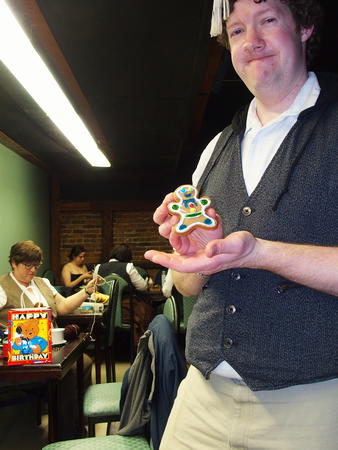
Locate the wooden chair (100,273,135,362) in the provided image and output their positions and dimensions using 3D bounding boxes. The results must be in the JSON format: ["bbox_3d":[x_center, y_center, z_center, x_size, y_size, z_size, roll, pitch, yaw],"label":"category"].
[{"bbox_3d":[-0.605,1.040,5.100,0.450,1.000,0.550,-1,-4,10],"label":"wooden chair"}]

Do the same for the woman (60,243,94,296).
[{"bbox_3d":[-1.020,0.920,5.460,0.780,1.280,0.500,-3,-4,40],"label":"woman"}]

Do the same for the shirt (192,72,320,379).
[{"bbox_3d":[0.220,0.006,0.950,0.560,0.680,0.360,-3,-4,37],"label":"shirt"}]

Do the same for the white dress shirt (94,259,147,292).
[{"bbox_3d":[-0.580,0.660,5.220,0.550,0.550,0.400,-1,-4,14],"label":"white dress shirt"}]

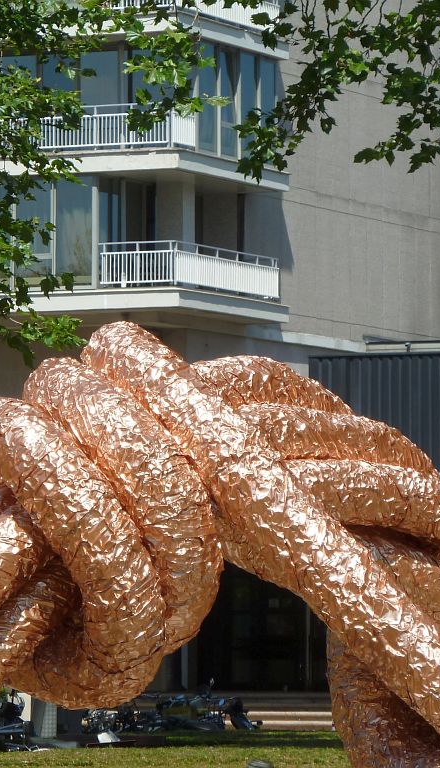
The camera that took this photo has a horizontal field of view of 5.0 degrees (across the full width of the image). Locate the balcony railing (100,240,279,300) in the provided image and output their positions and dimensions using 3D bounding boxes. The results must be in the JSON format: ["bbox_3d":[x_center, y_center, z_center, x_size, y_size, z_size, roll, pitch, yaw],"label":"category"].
[{"bbox_3d":[-0.623,-2.392,107.912,1.756,0.955,5.650,-1,-3,23],"label":"balcony railing"}]

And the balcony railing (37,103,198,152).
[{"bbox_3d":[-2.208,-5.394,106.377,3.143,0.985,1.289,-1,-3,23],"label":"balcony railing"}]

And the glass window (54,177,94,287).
[{"bbox_3d":[-3.086,-3.223,105.993,0.958,2.297,0.100,-1,-3,23],"label":"glass window"}]

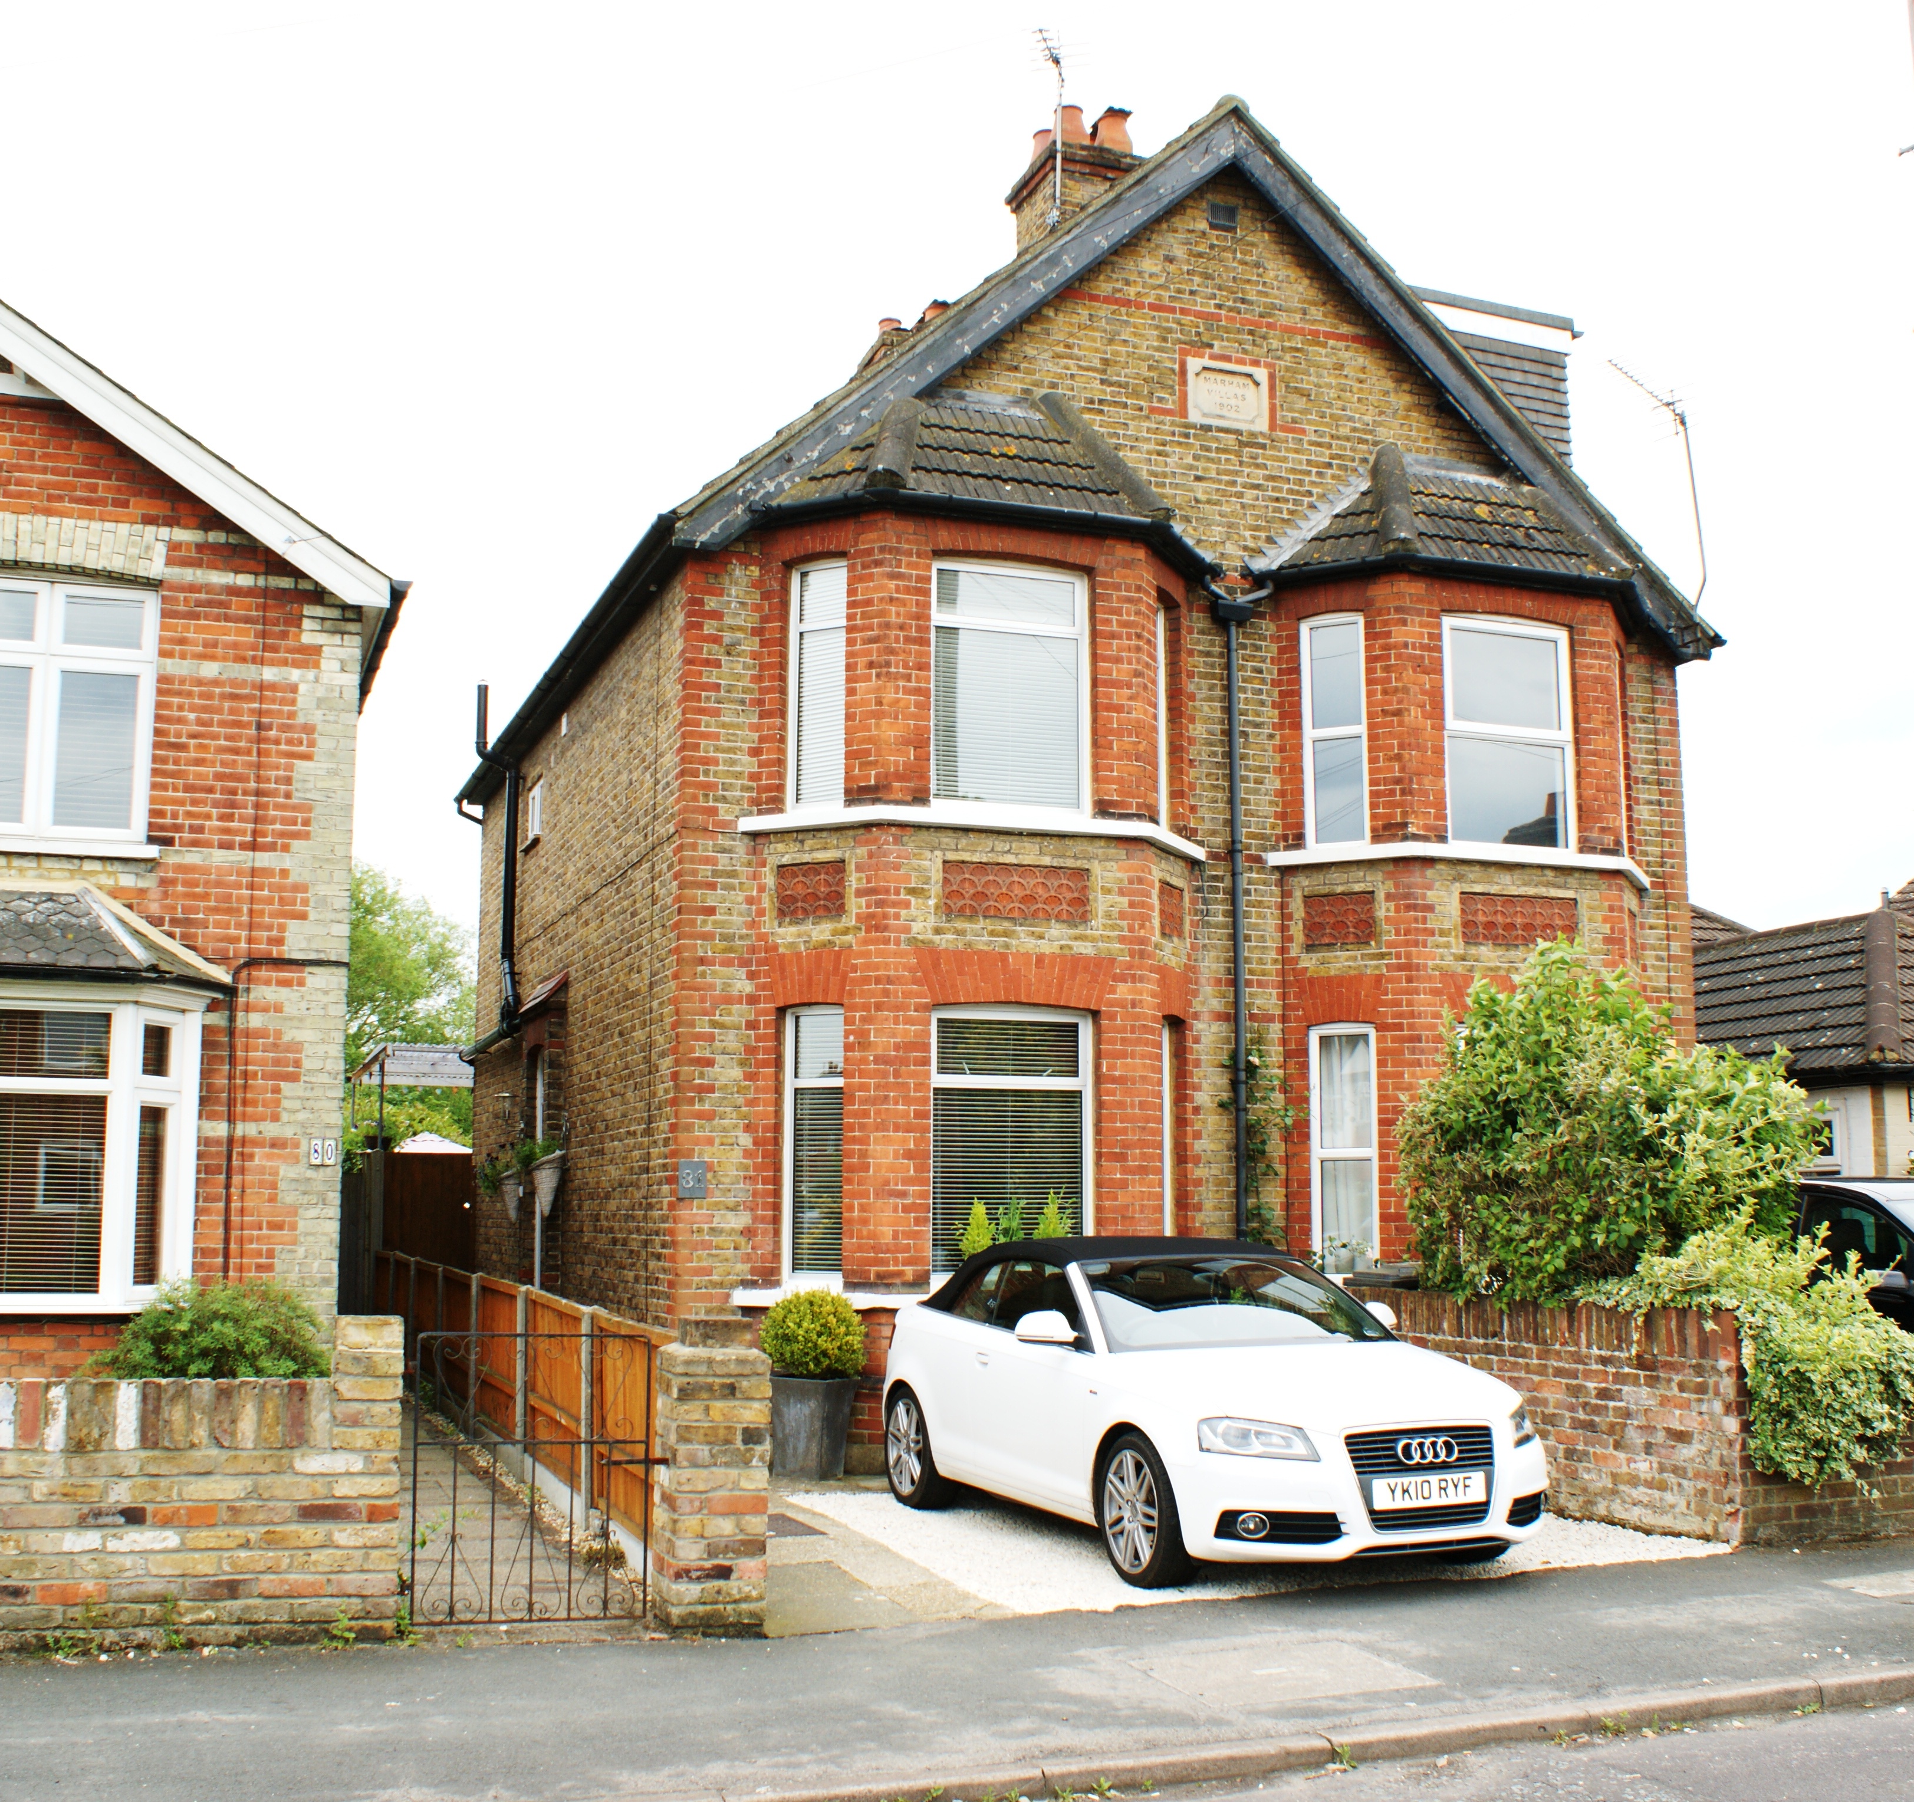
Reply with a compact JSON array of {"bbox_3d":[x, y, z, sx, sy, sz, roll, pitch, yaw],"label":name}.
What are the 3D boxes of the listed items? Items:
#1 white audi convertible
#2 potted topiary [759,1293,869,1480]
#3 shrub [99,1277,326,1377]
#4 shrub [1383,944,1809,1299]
[{"bbox_3d":[1.036,2.322,9.720,1.790,1.420,4.240,3,-8,-22],"label":"white audi convertible"},{"bbox_3d":[-0.813,2.750,11.392,0.580,1.060,0.580,3,-8,-21],"label":"potted topiary"},{"bbox_3d":[-3.346,2.310,9.143,1.140,1.160,1.100,3,-8,-21],"label":"shrub"},{"bbox_3d":[3.543,1.694,11.032,1.750,2.950,1.950,3,-8,-21],"label":"shrub"}]

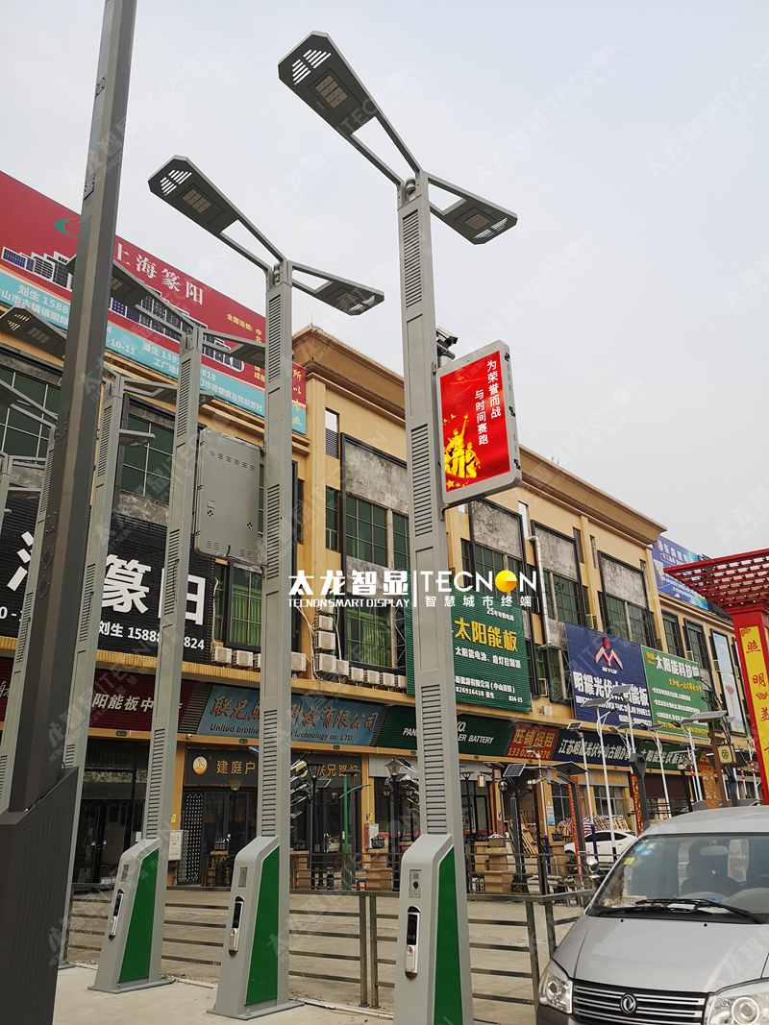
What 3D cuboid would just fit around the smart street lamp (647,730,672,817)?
[{"bbox_3d":[11.940,11.948,33.934,0.900,5.456,0.700,-20,-28,38],"label":"smart street lamp"}]

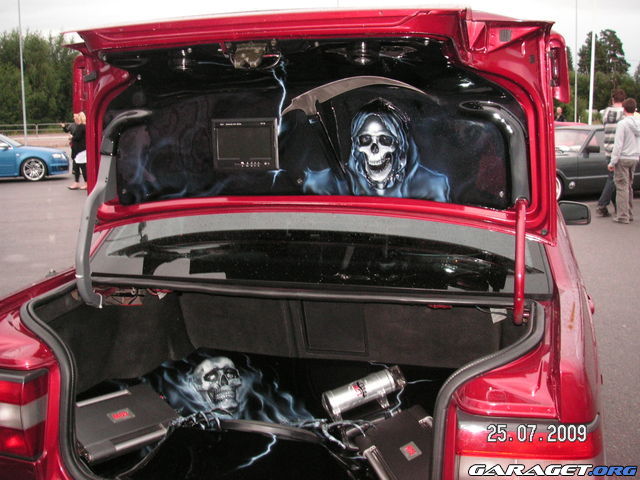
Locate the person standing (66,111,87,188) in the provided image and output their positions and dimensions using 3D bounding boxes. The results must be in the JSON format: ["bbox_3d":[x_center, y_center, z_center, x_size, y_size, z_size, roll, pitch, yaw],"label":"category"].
[{"bbox_3d":[-5.267,-1.940,15.230,0.500,1.650,0.480,-1,10,0],"label":"person standing"}]

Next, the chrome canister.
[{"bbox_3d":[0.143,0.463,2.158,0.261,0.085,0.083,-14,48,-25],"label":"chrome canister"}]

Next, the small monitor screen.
[{"bbox_3d":[-0.205,-0.264,1.930,0.186,0.138,0.025,2,13,16],"label":"small monitor screen"}]

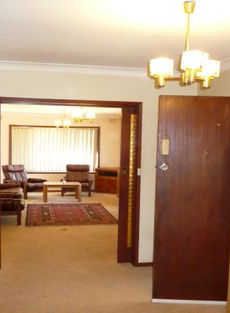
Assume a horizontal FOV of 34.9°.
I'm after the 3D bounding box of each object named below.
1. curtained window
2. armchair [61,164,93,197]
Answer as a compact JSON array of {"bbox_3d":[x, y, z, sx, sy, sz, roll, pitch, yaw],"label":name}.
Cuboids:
[{"bbox_3d":[-1.728,-0.174,10.755,2.620,1.380,0.120,0,3,-12],"label":"curtained window"},{"bbox_3d":[-1.075,0.674,10.459,0.800,0.850,0.780,1,3,-2],"label":"armchair"}]

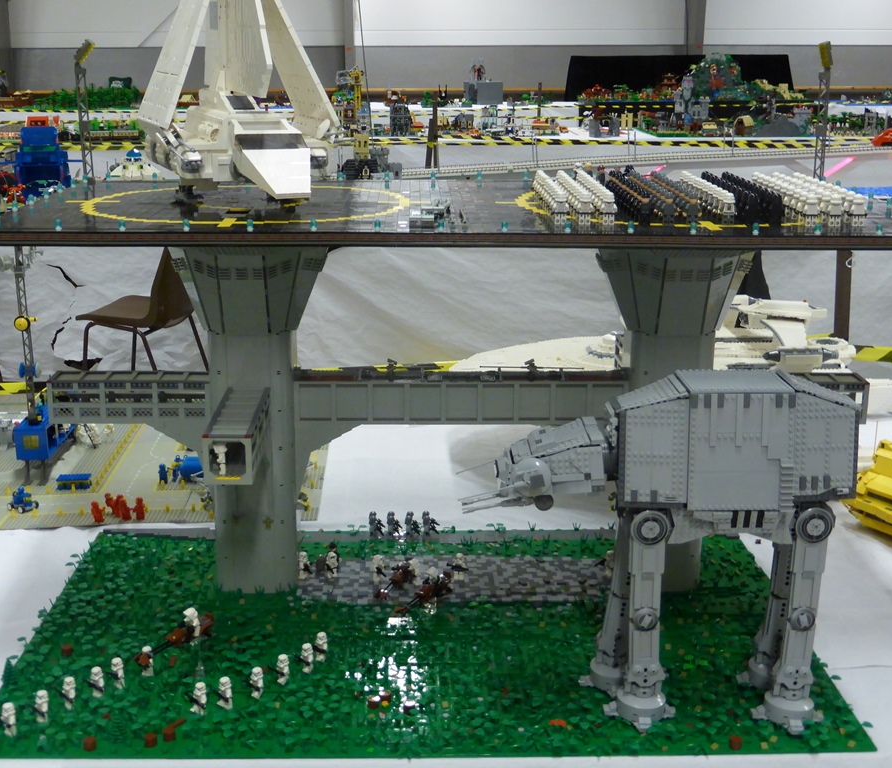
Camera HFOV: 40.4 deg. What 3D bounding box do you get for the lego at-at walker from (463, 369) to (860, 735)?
[{"bbox_3d":[0.263,0.207,1.579,0.489,0.447,0.187,0,16,0],"label":"lego at-at walker"}]

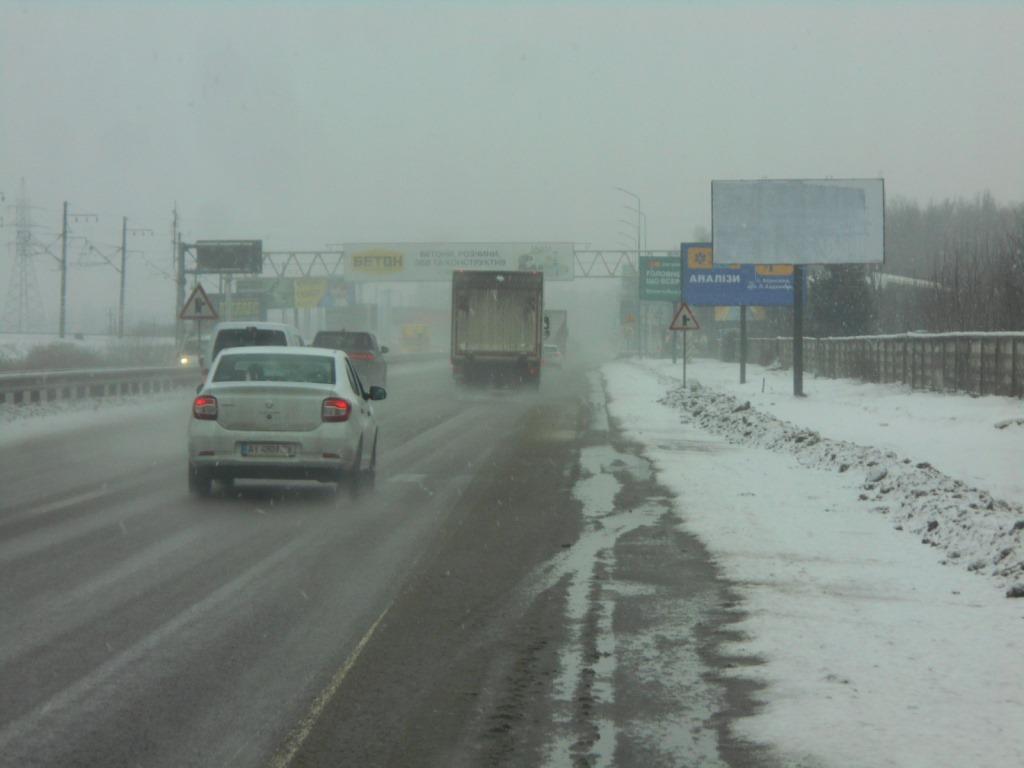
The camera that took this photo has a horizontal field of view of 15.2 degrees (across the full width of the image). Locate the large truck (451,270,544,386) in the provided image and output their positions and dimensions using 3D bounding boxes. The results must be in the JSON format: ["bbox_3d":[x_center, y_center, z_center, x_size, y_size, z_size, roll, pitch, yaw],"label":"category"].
[{"bbox_3d":[-0.360,-1.520,113.300,2.520,3.450,8.000,1,1,1],"label":"large truck"}]

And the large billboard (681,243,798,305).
[{"bbox_3d":[11.245,-5.306,186.000,6.150,3.050,0.400,0,1,6],"label":"large billboard"}]

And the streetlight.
[{"bbox_3d":[7.634,-7.372,252.000,1.900,11.000,0.350,0,1,1],"label":"streetlight"}]

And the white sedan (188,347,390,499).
[{"bbox_3d":[-2.400,0.355,41.500,1.740,1.510,4.350,1,1,1],"label":"white sedan"}]

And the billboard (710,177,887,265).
[{"bbox_3d":[10.237,-5.799,137.500,6.150,3.020,0.400,0,1,7],"label":"billboard"}]

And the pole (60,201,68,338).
[{"bbox_3d":[-35.865,-9.211,308.000,0.420,11.050,0.420,2,1,0],"label":"pole"}]

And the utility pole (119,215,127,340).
[{"bbox_3d":[-35.625,-9.840,352.000,0.420,11.000,0.420,2,1,0],"label":"utility pole"}]

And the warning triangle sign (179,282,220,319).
[{"bbox_3d":[-9.049,-2.373,111.000,1.120,1.020,0.060,0,1,-1],"label":"warning triangle sign"}]

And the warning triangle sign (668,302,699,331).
[{"bbox_3d":[4.844,-1.896,108.000,0.870,0.780,0.060,0,1,2],"label":"warning triangle sign"}]

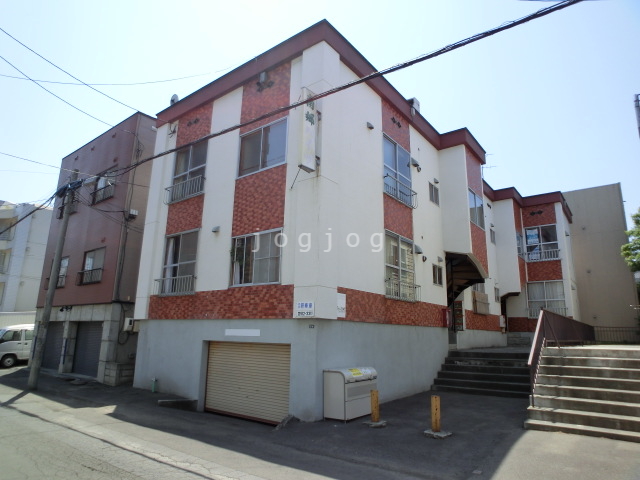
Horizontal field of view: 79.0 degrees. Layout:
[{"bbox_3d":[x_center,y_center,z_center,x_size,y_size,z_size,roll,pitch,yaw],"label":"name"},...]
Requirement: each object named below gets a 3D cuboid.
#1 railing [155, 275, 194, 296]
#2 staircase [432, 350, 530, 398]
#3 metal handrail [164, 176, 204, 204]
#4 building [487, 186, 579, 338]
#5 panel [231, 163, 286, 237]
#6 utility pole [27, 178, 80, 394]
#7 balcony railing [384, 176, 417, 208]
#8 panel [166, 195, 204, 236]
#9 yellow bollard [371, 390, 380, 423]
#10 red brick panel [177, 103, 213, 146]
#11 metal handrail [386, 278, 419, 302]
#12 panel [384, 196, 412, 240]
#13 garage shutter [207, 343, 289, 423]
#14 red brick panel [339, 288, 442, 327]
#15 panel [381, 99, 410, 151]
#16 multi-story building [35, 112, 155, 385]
[{"bbox_3d":[-3.955,1.272,10.556,1.800,0.450,0.192,-9,-16,37],"label":"railing"},{"bbox_3d":[4.787,3.793,11.083,2.800,1.050,1.500,-8,-17,34],"label":"staircase"},{"bbox_3d":[-4.016,-1.438,11.485,1.780,0.480,0.220,-9,-17,36],"label":"metal handrail"},{"bbox_3d":[11.399,1.817,20.959,3.840,7.590,6.840,-9,-16,37],"label":"building"},{"bbox_3d":[-1.550,-0.951,9.818,1.840,1.610,0.100,-9,-16,37],"label":"panel"},{"bbox_3d":[-7.640,0.943,11.178,0.250,6.300,0.250,-9,-17,36],"label":"utility pole"},{"bbox_3d":[2.351,-1.317,11.112,0.192,0.492,1.806,-9,-16,37],"label":"balcony railing"},{"bbox_3d":[-3.838,-0.684,11.127,1.770,0.960,0.080,-9,-16,37],"label":"panel"},{"bbox_3d":[1.034,3.098,7.244,0.141,0.544,0.141,-9,-16,37],"label":"yellow bollard"},{"bbox_3d":[-3.901,-3.500,12.096,1.720,1.080,0.080,-9,-17,36],"label":"red brick panel"},{"bbox_3d":[2.288,1.405,10.596,0.220,0.460,1.780,-10,-18,38],"label":"metal handrail"},{"bbox_3d":[2.222,-0.610,11.027,0.080,0.978,1.788,-9,-16,37],"label":"panel"},{"bbox_3d":[-1.613,3.152,8.664,2.820,1.620,0.080,-9,-16,37],"label":"garage shutter"},{"bbox_3d":[2.251,1.968,10.546,0.080,0.684,6.246,-9,-16,37],"label":"red brick panel"},{"bbox_3d":[2.359,-3.452,11.971,0.080,1.050,1.760,-10,-18,38],"label":"panel"},{"bbox_3d":[-6.778,1.115,17.930,6.700,9.200,8.000,-9,-17,36],"label":"multi-story building"}]

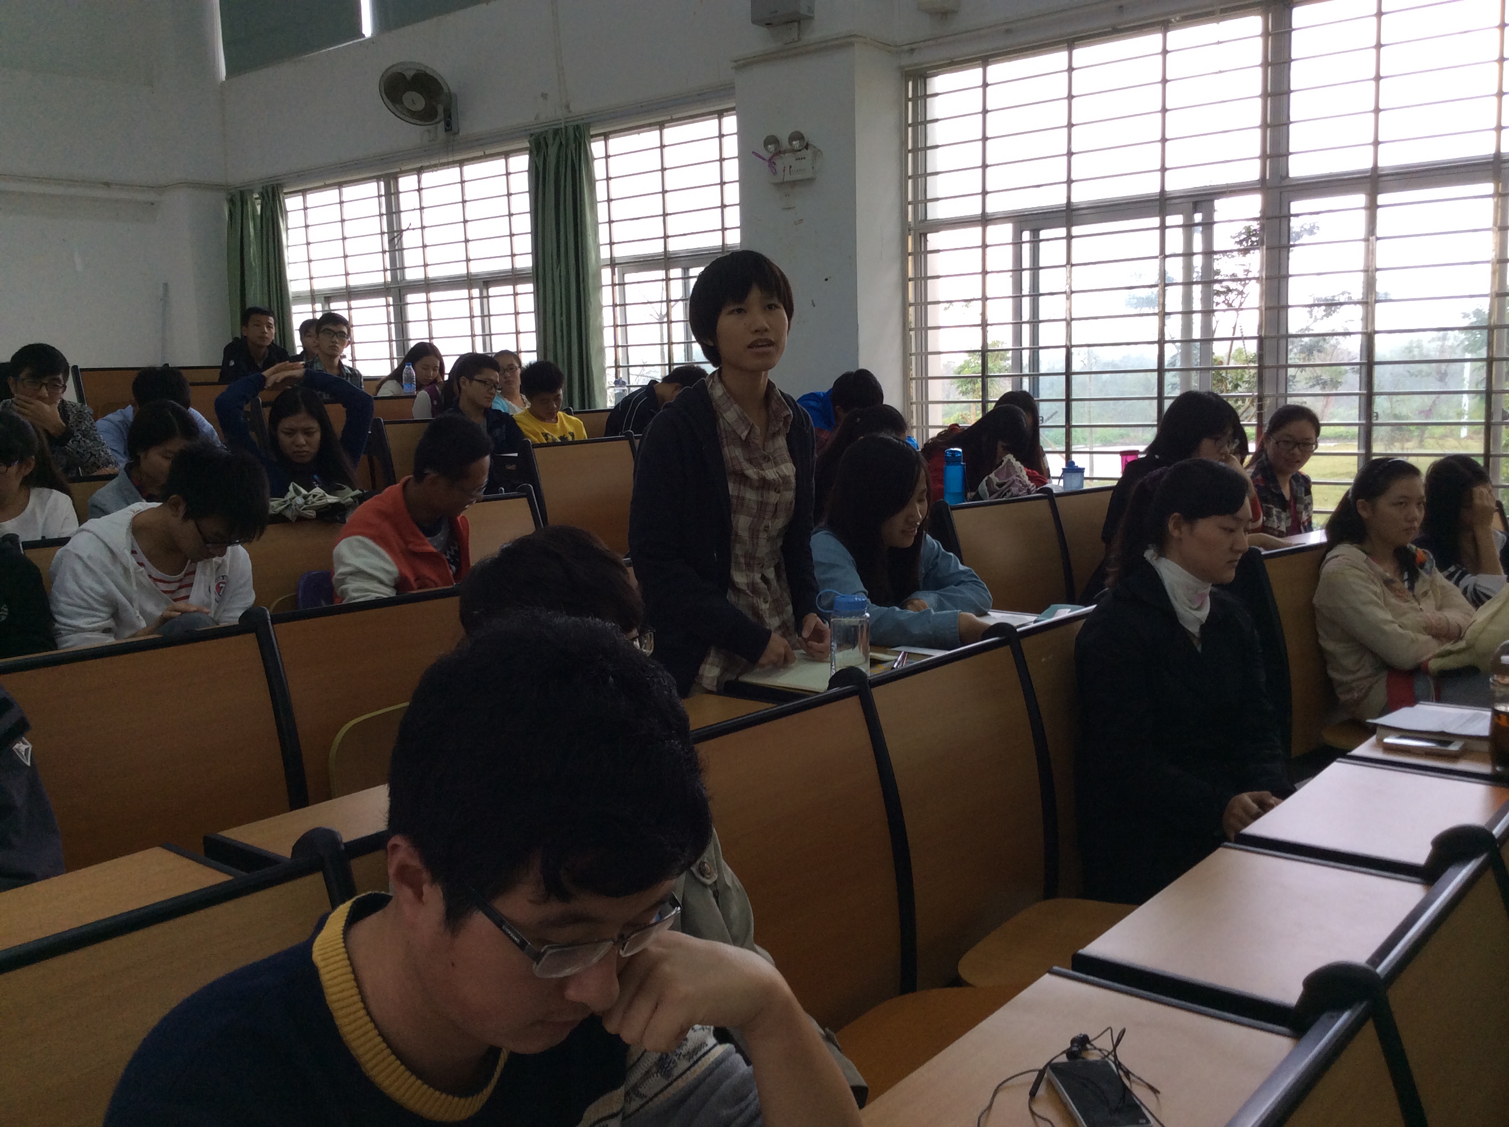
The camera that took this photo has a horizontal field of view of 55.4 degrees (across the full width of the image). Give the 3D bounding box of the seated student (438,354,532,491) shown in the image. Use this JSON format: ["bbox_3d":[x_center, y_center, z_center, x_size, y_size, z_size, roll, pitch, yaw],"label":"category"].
[{"bbox_3d":[-1.063,-0.332,6.314,0.780,1.177,0.480,4,9,39],"label":"seated student"}]

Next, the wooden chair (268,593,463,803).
[{"bbox_3d":[-0.570,0.528,2.753,0.420,0.913,0.520,4,9,39],"label":"wooden chair"}]

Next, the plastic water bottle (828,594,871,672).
[{"bbox_3d":[0.168,0.138,2.503,0.070,0.174,0.070,-2,7,0],"label":"plastic water bottle"}]

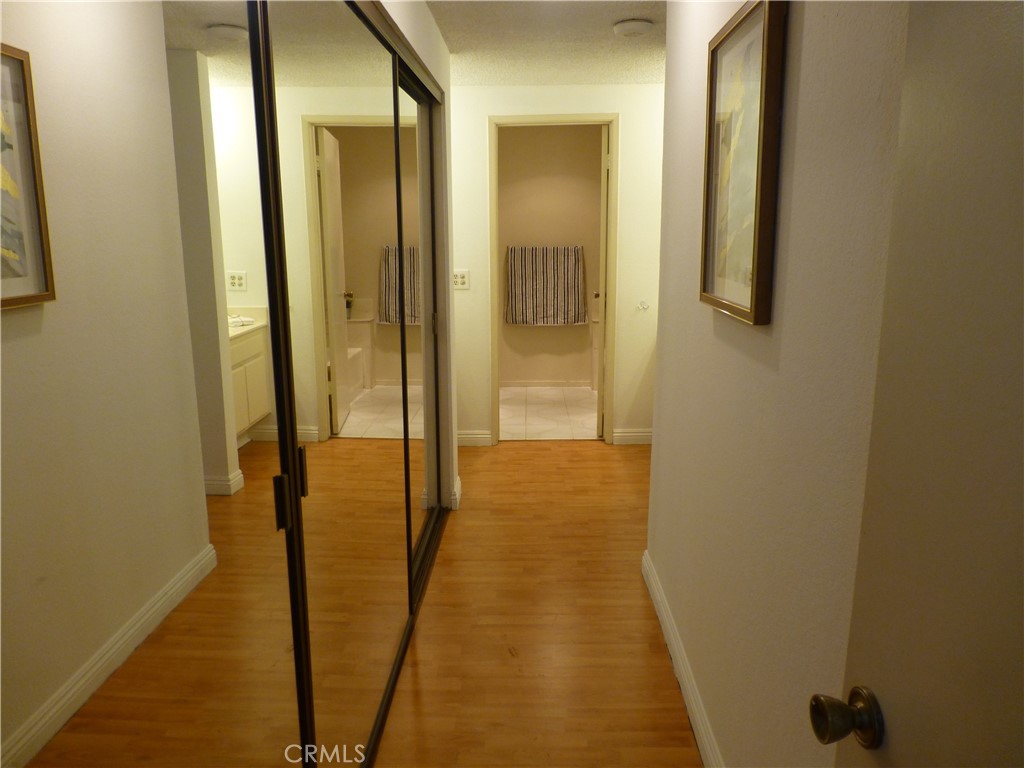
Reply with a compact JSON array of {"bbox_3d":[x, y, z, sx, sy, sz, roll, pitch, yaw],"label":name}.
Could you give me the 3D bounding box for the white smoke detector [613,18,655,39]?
[{"bbox_3d":[0.537,-1.563,3.135,0.172,0.042,0.172,0,11,2],"label":"white smoke detector"}]

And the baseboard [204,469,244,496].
[{"bbox_3d":[-1.591,0.545,3.919,0.165,0.100,0.130,0,11,2],"label":"baseboard"}]

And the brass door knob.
[{"bbox_3d":[0.334,0.334,0.715,0.056,0.064,0.064,-1,11,-2],"label":"brass door knob"}]

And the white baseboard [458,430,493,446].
[{"bbox_3d":[-0.262,0.362,4.794,0.245,0.103,0.016,0,11,2],"label":"white baseboard"}]

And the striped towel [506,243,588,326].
[{"bbox_3d":[0.320,-0.880,6.446,0.750,0.725,0.070,0,11,2],"label":"striped towel"}]

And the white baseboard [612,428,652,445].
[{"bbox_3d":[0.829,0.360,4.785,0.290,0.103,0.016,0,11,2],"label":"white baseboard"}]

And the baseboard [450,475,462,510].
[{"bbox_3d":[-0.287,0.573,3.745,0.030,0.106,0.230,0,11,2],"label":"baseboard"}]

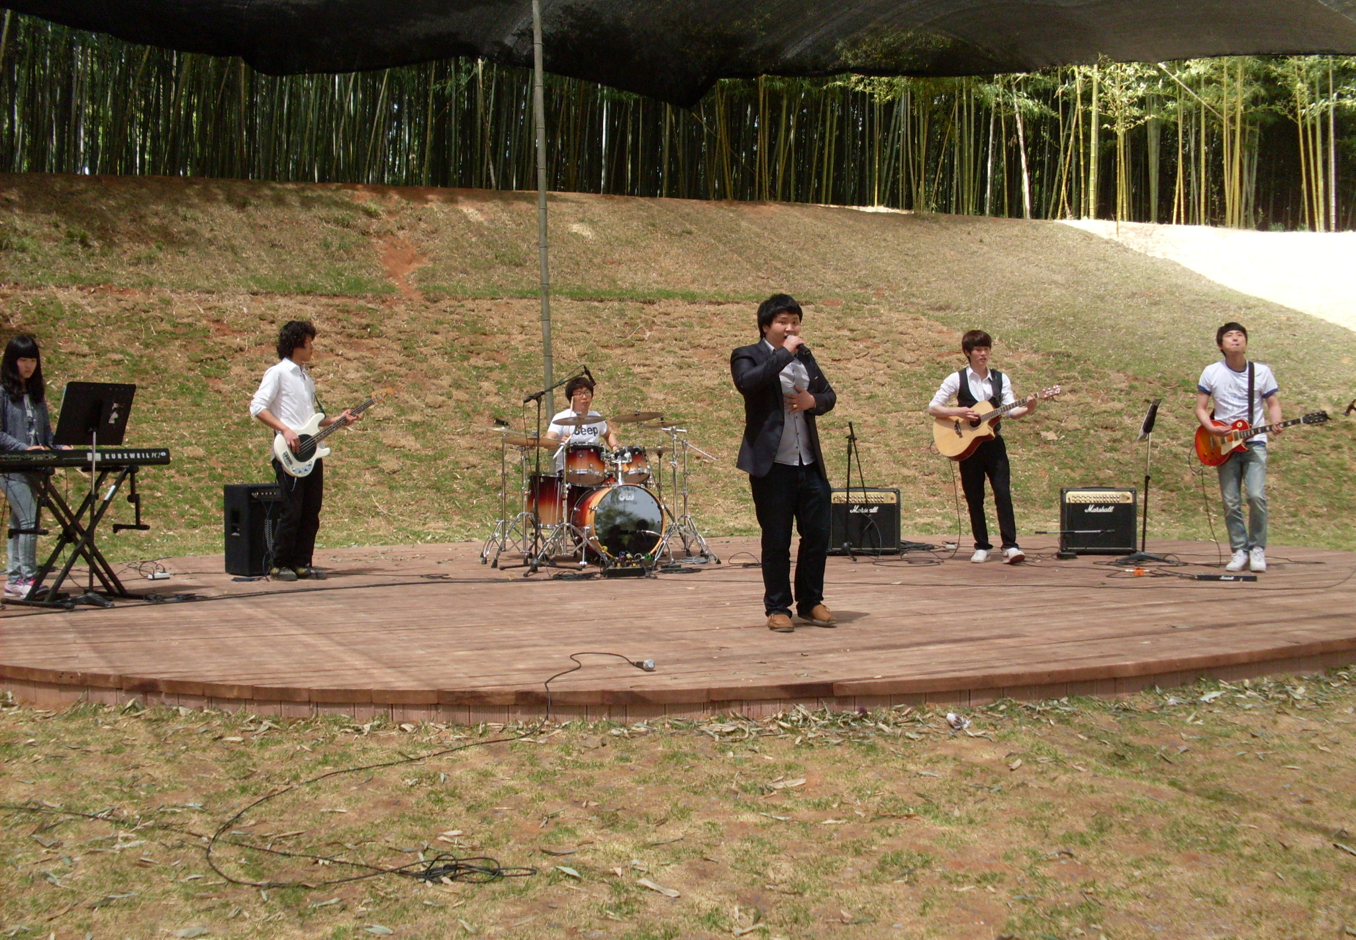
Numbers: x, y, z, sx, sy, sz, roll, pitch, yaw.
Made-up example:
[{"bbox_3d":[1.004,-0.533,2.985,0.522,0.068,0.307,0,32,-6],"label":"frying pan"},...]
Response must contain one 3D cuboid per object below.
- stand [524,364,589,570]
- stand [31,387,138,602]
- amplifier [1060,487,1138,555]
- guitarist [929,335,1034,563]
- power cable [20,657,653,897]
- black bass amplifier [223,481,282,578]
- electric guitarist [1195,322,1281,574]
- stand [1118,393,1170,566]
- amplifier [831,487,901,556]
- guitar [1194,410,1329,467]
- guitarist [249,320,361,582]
[{"bbox_3d":[-0.958,-0.004,10.440,0.640,1.440,0.580,-1,3,-18],"label":"stand"},{"bbox_3d":[-3.474,0.134,8.793,0.460,1.300,0.500,1,3,29],"label":"stand"},{"bbox_3d":[3.357,0.405,11.856,0.575,0.510,0.280,1,3,15],"label":"amplifier"},{"bbox_3d":[2.267,-0.181,11.084,0.820,1.740,0.500,0,2,3],"label":"guitarist"},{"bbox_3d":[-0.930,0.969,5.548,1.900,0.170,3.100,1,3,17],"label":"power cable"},{"bbox_3d":[-2.875,0.409,10.470,0.490,0.610,0.350,-2,3,-43],"label":"black bass amplifier"},{"bbox_3d":[3.964,-0.158,10.492,0.620,1.740,0.420,1,3,16],"label":"electric guitarist"},{"bbox_3d":[3.502,0.076,11.145,0.430,1.220,0.480,1,2,16],"label":"stand"},{"bbox_3d":[1.482,0.398,11.839,0.600,0.520,0.280,0,2,2],"label":"amplifier"},{"bbox_3d":[3.990,-0.260,10.200,0.080,0.340,0.980,11,-20,-42],"label":"guitar"},{"bbox_3d":[-2.548,-0.144,10.064,0.560,1.750,0.580,1,3,31],"label":"guitarist"}]

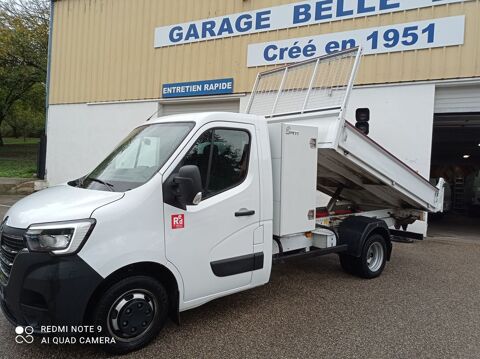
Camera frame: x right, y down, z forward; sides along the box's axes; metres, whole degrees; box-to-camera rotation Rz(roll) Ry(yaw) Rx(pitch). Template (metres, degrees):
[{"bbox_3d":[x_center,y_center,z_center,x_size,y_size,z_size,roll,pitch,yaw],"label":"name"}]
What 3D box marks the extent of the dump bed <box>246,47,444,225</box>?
[{"bbox_3d":[1.867,-0.585,6.784,3.040,1.570,2.100,24,-13,-37],"label":"dump bed"}]

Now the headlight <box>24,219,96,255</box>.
[{"bbox_3d":[-1.458,0.462,3.143,0.450,0.280,0.380,-1,2,-39],"label":"headlight"}]

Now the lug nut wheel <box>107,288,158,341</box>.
[{"bbox_3d":[-0.931,1.169,3.348,0.445,0.445,0.160,-1,2,-39],"label":"lug nut wheel"}]

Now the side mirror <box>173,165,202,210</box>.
[{"bbox_3d":[-0.474,0.078,3.451,0.220,0.410,0.270,-1,2,-39],"label":"side mirror"}]

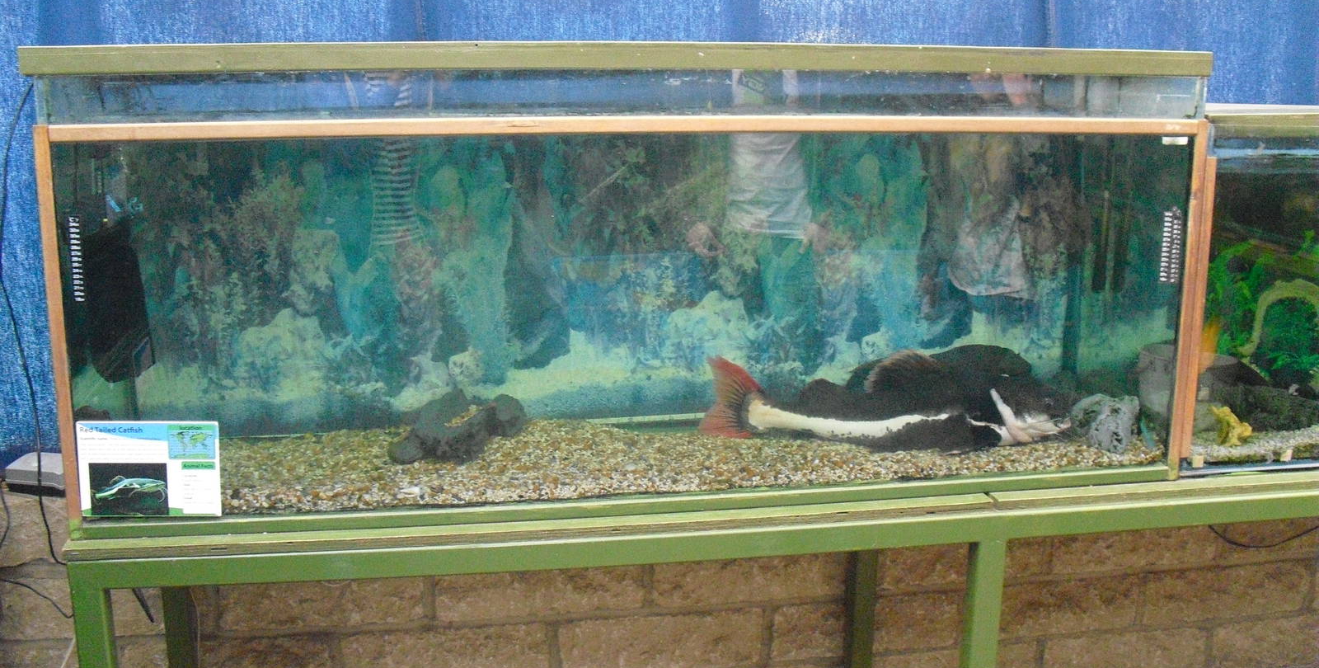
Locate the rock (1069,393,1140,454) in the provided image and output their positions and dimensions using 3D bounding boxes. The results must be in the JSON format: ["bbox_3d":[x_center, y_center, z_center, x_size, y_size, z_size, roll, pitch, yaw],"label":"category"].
[{"bbox_3d":[0.791,0.157,2.469,0.100,0.095,0.100,-2,13,-9],"label":"rock"}]

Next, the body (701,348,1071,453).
[{"bbox_3d":[0.402,0.114,2.481,0.640,0.165,0.175,-1,13,-5],"label":"body"}]

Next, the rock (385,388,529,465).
[{"bbox_3d":[-0.358,0.156,2.409,0.222,0.108,0.150,-2,13,-9],"label":"rock"}]

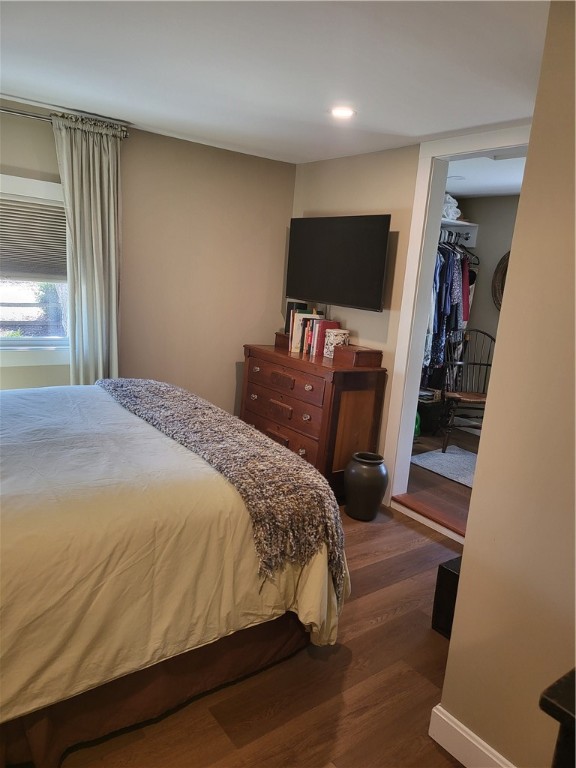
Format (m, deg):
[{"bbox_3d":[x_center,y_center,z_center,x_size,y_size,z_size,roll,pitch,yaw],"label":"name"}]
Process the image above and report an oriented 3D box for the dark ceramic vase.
[{"bbox_3d":[0.485,0.646,3.362,0.273,0.383,0.273,4,12,-1],"label":"dark ceramic vase"}]

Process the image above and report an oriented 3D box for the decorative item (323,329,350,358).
[{"bbox_3d":[0.341,-0.278,3.732,0.161,0.182,0.161,-5,15,-37],"label":"decorative item"}]

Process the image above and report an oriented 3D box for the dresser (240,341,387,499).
[{"bbox_3d":[0.127,0.245,3.802,0.472,0.924,0.992,-5,15,-37],"label":"dresser"}]

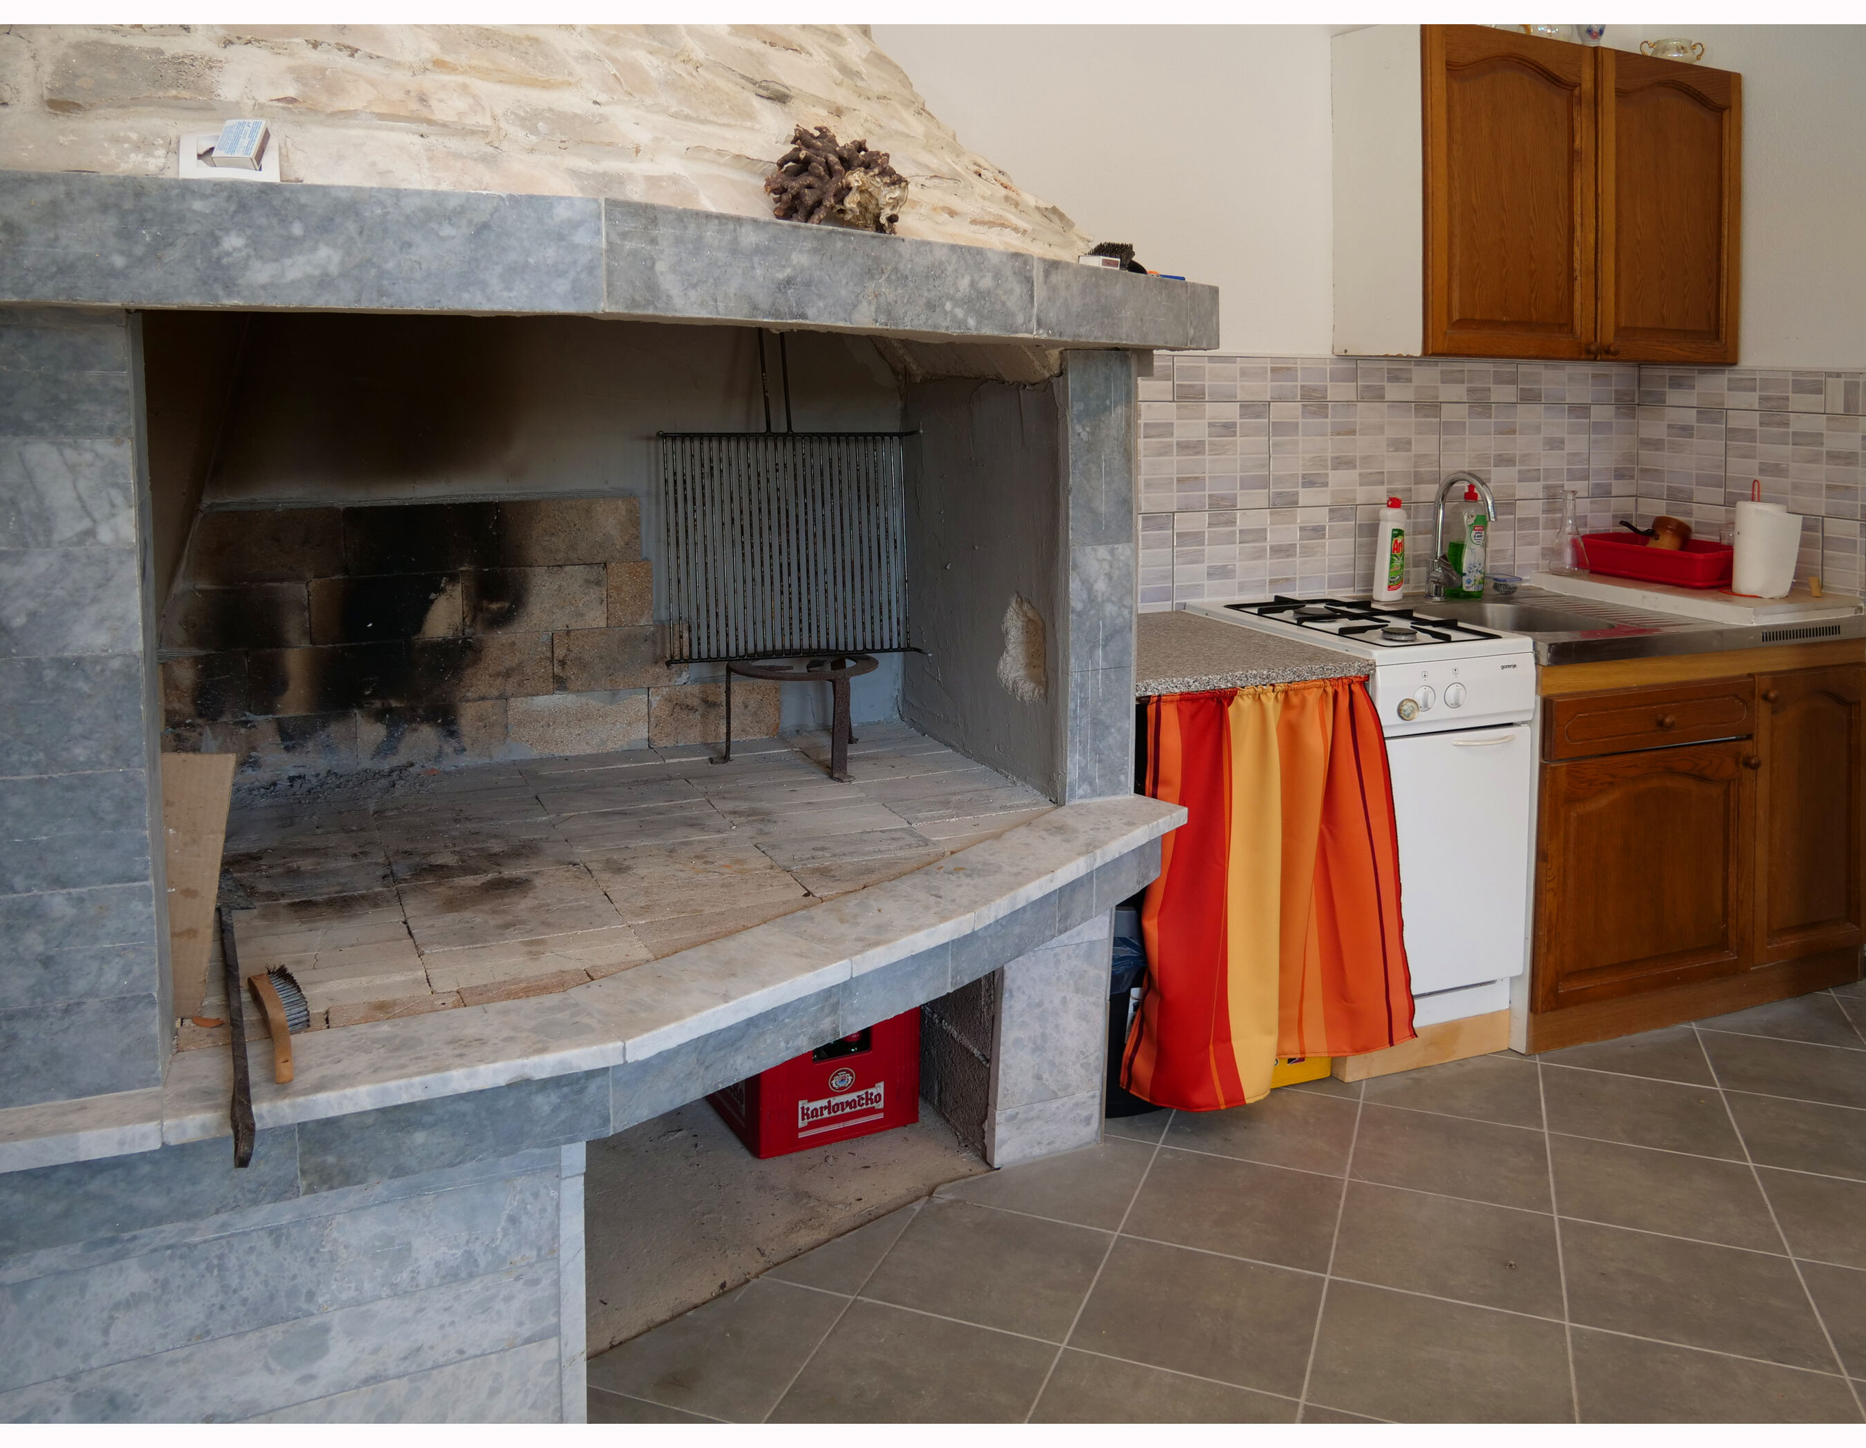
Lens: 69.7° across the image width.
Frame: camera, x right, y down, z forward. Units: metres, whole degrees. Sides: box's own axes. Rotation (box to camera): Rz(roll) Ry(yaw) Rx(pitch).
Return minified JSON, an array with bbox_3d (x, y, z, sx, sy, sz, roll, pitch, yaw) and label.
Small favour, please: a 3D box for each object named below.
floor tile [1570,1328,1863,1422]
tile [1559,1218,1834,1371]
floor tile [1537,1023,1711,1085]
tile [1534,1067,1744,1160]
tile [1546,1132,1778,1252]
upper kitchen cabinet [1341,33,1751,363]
[{"bbox_3d":[1.021,0.912,1.735,0.332,0.010,0.332,4,9,22],"label":"floor tile"},{"bbox_3d":[1.146,0.865,2.042,0.332,0.010,0.332,4,9,22],"label":"tile"},{"bbox_3d":[1.466,0.692,2.850,0.322,0.010,0.322,3,10,22],"label":"floor tile"},{"bbox_3d":[1.397,0.770,2.656,0.332,0.010,0.332,4,9,22],"label":"tile"},{"bbox_3d":[1.224,0.785,2.261,0.322,0.010,0.322,3,10,22],"label":"tile"},{"bbox_3d":[1.427,-1.200,3.141,0.980,0.690,0.290,-4,10,-23],"label":"upper kitchen cabinet"}]

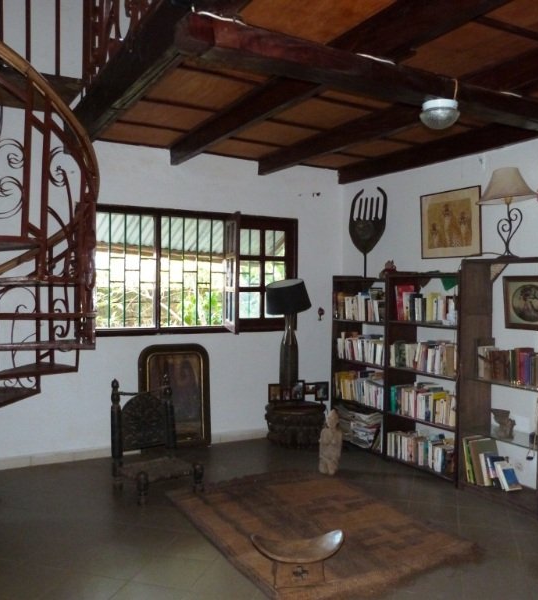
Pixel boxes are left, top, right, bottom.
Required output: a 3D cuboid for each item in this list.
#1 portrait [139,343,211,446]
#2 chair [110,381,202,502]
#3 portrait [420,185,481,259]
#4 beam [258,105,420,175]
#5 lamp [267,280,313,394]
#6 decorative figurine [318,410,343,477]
[{"bbox_3d":[-0.827,0.849,5.089,0.667,0.937,0.044,0,-2,-29],"label":"portrait"},{"bbox_3d":[-0.788,0.955,4.060,0.487,0.782,0.443,-1,2,-41],"label":"chair"},{"bbox_3d":[1.437,-0.610,4.621,0.024,0.532,0.642,0,2,-29],"label":"portrait"},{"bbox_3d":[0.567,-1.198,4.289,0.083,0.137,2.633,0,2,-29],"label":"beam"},{"bbox_3d":[0.179,0.389,5.307,0.406,1.154,0.406,1,2,0],"label":"lamp"},{"bbox_3d":[0.488,1.098,4.553,0.184,0.494,0.147,1,2,19],"label":"decorative figurine"}]

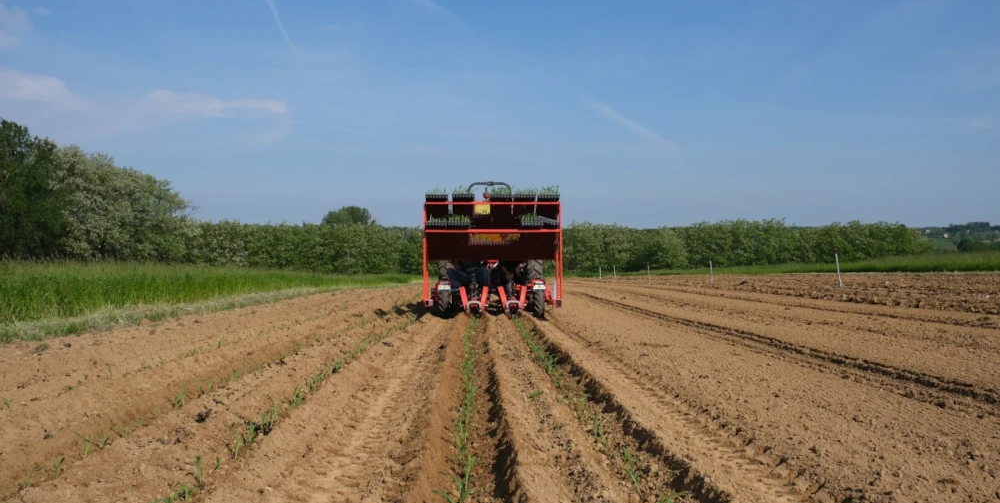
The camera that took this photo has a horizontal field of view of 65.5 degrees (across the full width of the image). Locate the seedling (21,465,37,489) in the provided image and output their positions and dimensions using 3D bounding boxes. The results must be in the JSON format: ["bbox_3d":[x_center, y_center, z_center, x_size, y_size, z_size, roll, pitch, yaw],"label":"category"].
[{"bbox_3d":[-1.800,0.863,2.970,0.062,0.084,0.062,0,-1,-2],"label":"seedling"}]

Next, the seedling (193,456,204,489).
[{"bbox_3d":[-1.163,0.852,3.000,0.048,0.118,0.052,0,-1,-2],"label":"seedling"}]

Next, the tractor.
[{"bbox_3d":[-0.200,-0.060,14.700,2.280,2.310,4.500,0,-1,-2],"label":"tractor"}]

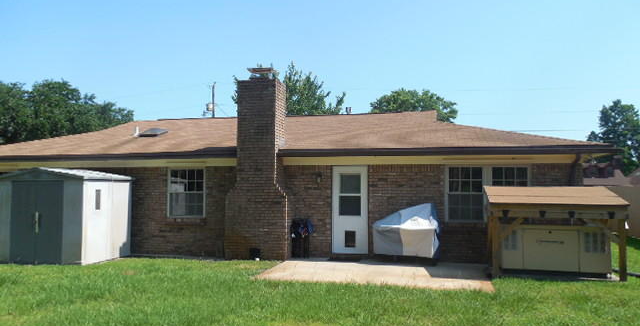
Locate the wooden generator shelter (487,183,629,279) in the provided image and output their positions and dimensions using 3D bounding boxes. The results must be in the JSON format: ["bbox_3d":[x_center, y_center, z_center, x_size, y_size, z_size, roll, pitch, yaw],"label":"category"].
[{"bbox_3d":[4.568,1.322,9.136,2.380,1.710,1.200,-1,-3,13],"label":"wooden generator shelter"}]

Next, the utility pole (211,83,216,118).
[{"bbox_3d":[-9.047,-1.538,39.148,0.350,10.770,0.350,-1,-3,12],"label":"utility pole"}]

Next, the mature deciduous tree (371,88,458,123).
[{"bbox_3d":[7.552,-1.172,37.124,7.700,9.810,7.700,-1,-3,12],"label":"mature deciduous tree"}]

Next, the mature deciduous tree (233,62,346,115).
[{"bbox_3d":[-1.903,-1.534,28.631,7.600,9.580,7.600,-1,-3,12],"label":"mature deciduous tree"}]

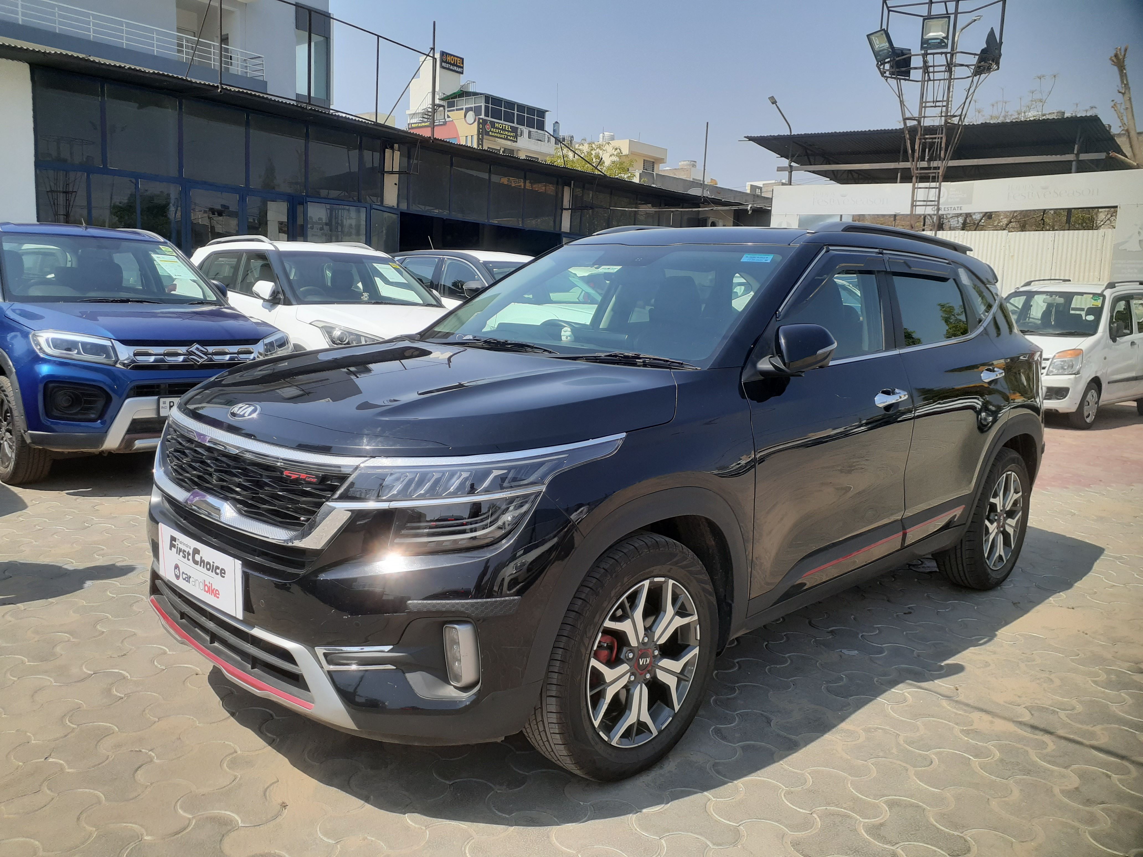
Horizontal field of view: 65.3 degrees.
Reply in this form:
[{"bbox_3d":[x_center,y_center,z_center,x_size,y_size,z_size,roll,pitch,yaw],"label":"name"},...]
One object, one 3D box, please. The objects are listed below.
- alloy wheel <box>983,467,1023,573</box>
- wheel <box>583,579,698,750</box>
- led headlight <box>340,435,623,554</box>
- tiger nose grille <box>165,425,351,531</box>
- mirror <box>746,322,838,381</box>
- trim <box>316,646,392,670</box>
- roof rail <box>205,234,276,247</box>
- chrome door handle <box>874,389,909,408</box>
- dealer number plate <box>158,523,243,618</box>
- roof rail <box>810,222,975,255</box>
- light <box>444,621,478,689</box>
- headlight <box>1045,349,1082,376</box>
[{"bbox_3d":[2.009,0.433,4.337,0.470,0.470,0.200,-6,11,-44],"label":"alloy wheel"},{"bbox_3d":[0.143,0.636,2.523,0.470,0.470,0.200,-6,11,-44],"label":"wheel"},{"bbox_3d":[-0.233,0.149,2.266,0.680,0.260,0.390,-6,11,-44],"label":"led headlight"},{"bbox_3d":[-0.949,0.132,2.481,0.130,0.180,1.120,-6,11,-44],"label":"tiger nose grille"},{"bbox_3d":[0.695,-0.235,2.766,0.185,0.172,0.235,-6,11,-44],"label":"mirror"},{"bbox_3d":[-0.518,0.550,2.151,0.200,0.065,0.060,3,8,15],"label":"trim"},{"bbox_3d":[-3.160,-1.775,8.400,0.060,0.090,1.550,-6,13,-43],"label":"roof rail"},{"bbox_3d":[1.188,-0.111,3.316,0.240,0.055,0.050,-6,11,-44],"label":"chrome door handle"},{"bbox_3d":[-1.025,0.382,2.444,0.015,0.152,0.530,-6,11,-44],"label":"dealer number plate"},{"bbox_3d":[1.404,-0.801,3.814,1.470,0.075,0.065,-6,11,-44],"label":"roof rail"},{"bbox_3d":[-0.274,0.536,2.122,0.090,0.140,0.085,-6,11,-44],"label":"light"},{"bbox_3d":[5.510,-0.714,9.948,0.240,0.280,0.310,-7,13,-42],"label":"headlight"}]

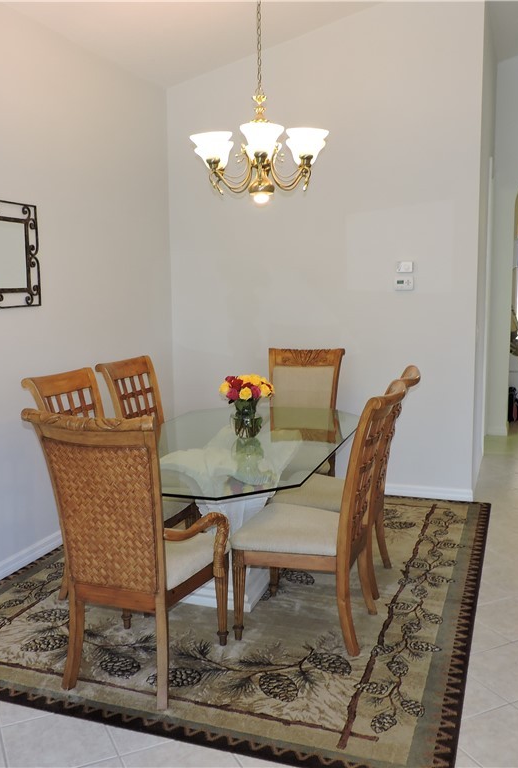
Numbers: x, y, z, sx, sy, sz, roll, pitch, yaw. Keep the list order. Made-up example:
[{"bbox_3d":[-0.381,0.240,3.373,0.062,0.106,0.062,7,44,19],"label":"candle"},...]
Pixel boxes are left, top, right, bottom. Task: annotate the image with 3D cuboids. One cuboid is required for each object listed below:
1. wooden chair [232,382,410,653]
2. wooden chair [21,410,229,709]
[{"bbox_3d":[0.250,0.525,3.026,0.643,1.056,0.513,2,8,20],"label":"wooden chair"},{"bbox_3d":[-0.456,0.580,2.686,0.546,1.056,0.650,2,8,20],"label":"wooden chair"}]

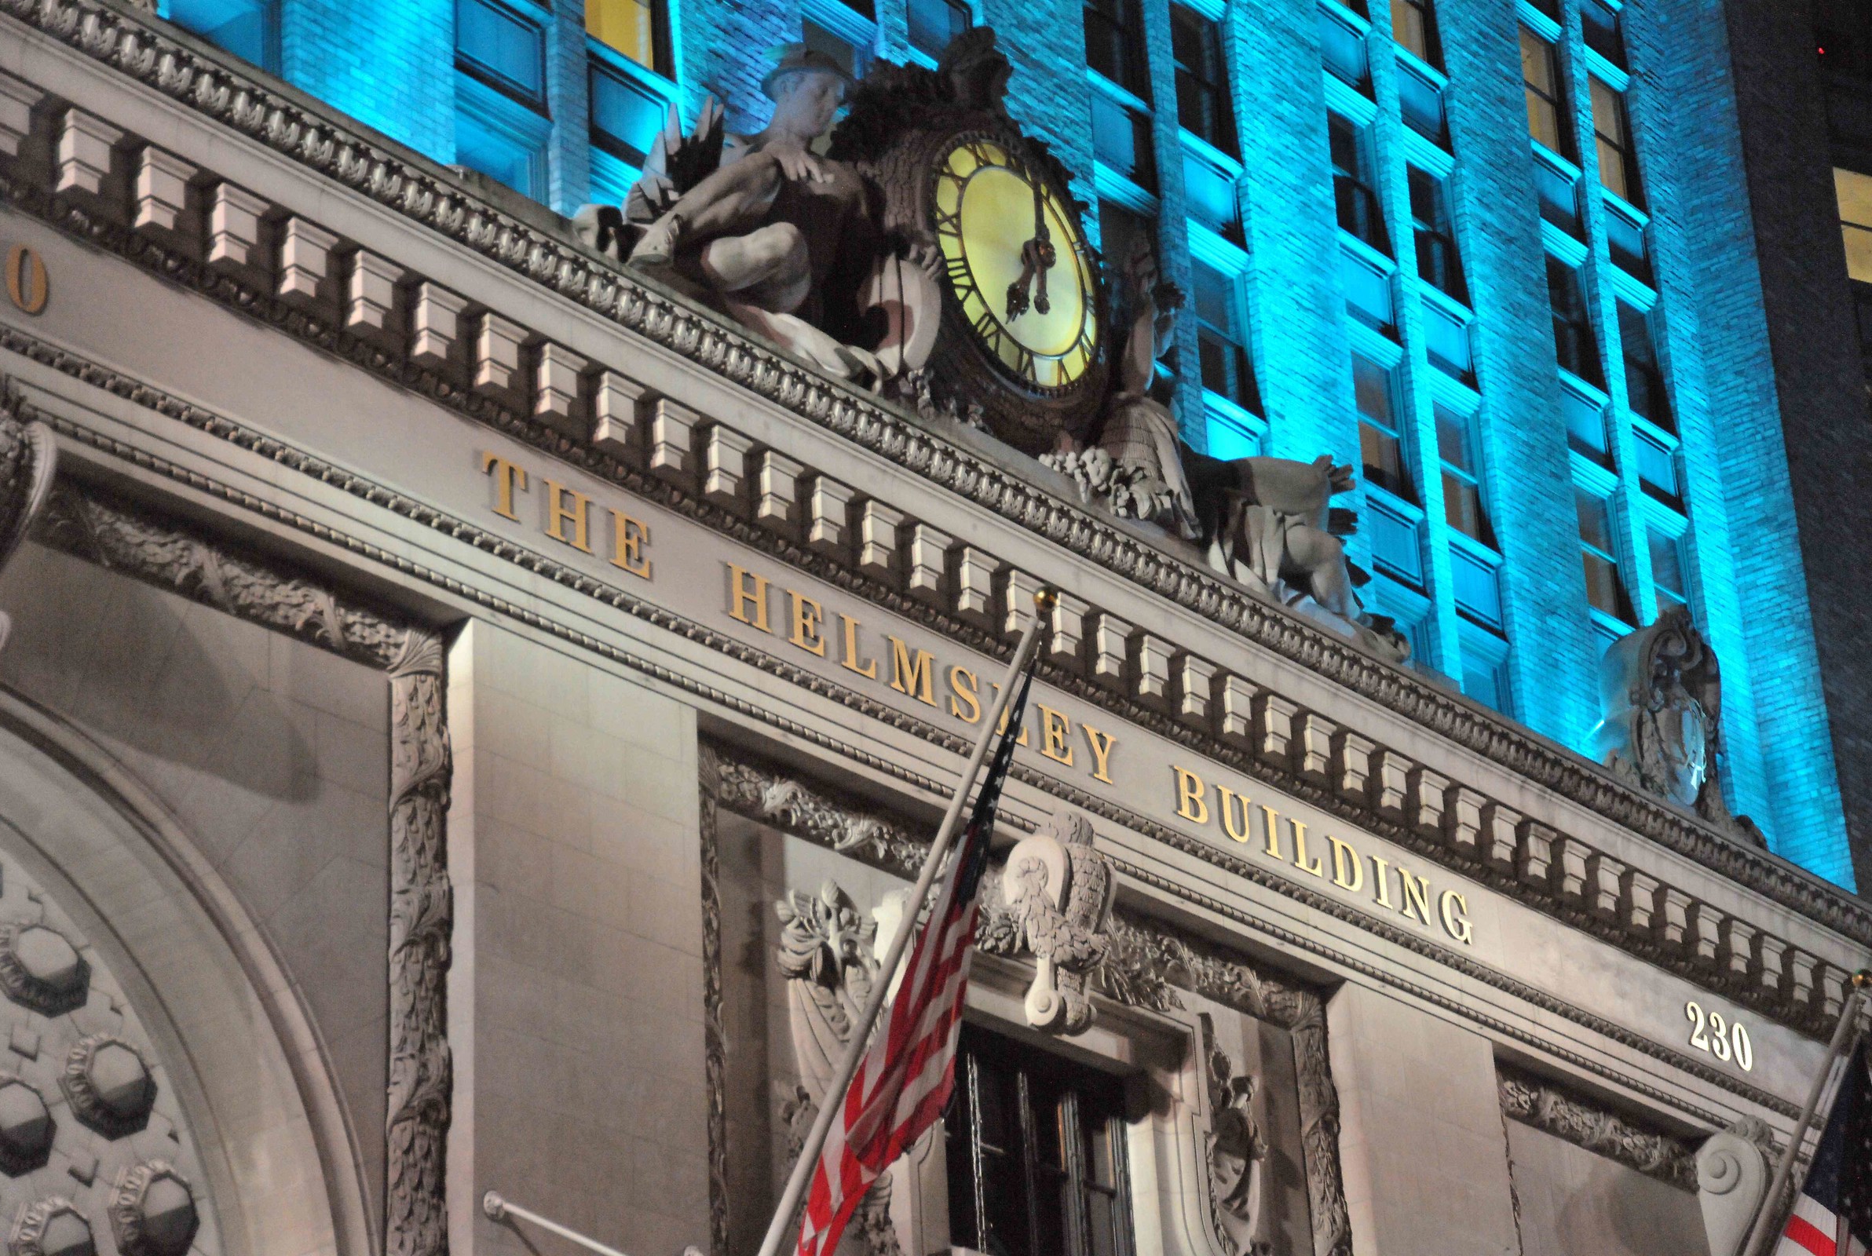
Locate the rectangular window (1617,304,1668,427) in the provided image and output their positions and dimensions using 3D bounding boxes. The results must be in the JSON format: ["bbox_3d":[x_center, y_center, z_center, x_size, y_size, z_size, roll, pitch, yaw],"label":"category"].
[{"bbox_3d":[9.893,-3.724,60.984,0.200,1.920,1.350,-21,-30,34],"label":"rectangular window"}]

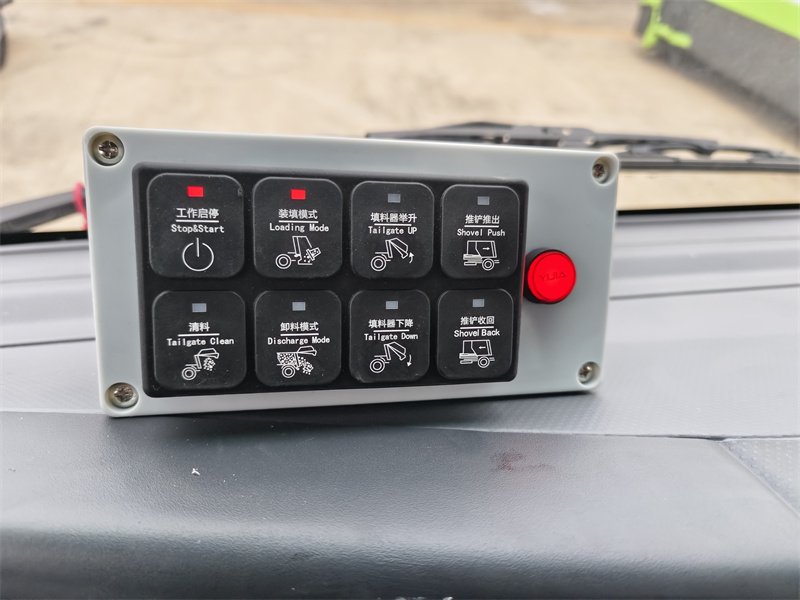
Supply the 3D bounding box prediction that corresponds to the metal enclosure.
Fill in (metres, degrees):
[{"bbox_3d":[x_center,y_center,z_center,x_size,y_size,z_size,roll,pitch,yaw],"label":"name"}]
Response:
[{"bbox_3d":[-0.015,-0.014,0.237,0.205,0.103,0.074,-1,9,-12],"label":"metal enclosure"}]

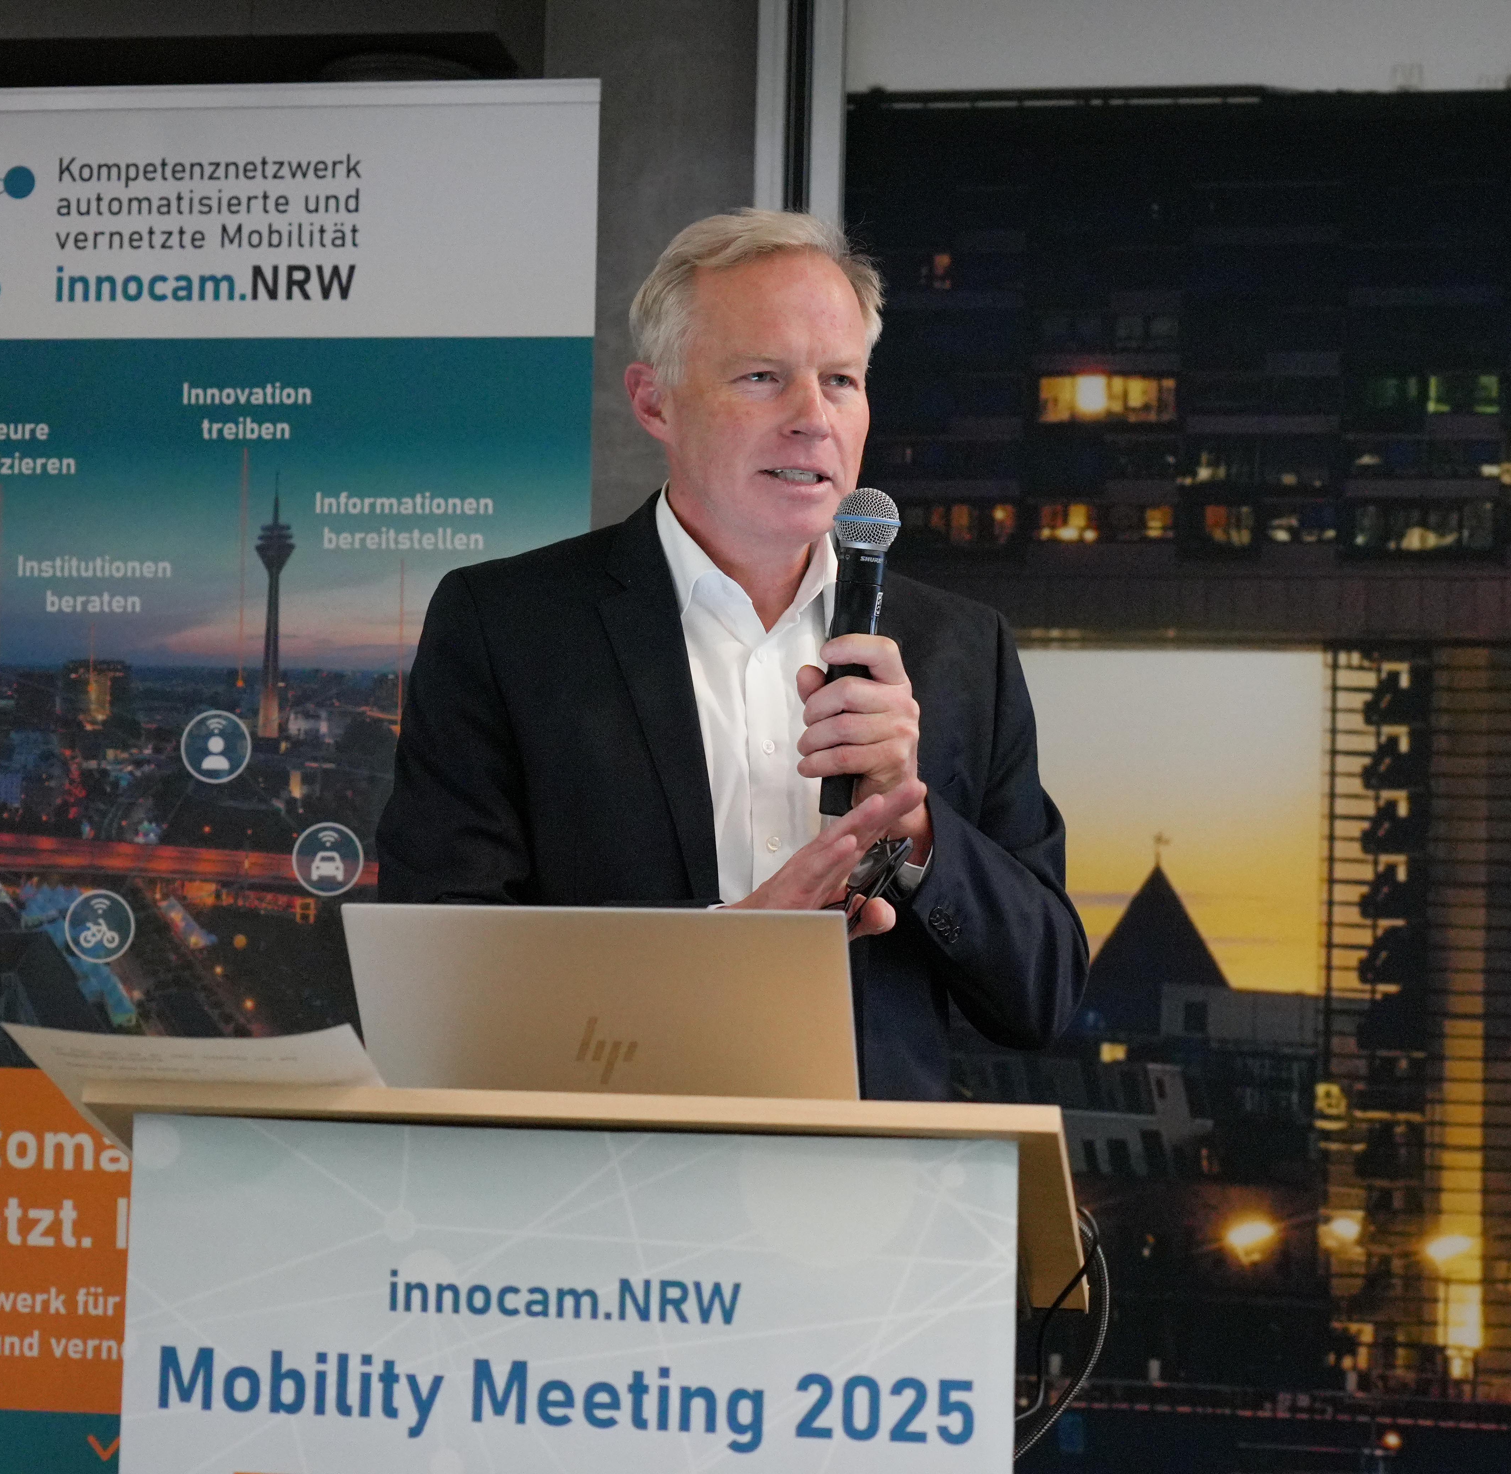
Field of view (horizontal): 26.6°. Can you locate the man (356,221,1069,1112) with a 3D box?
[{"bbox_3d":[-0.030,0.490,2.420,0.570,1.820,0.450,2,-4,-18],"label":"man"}]

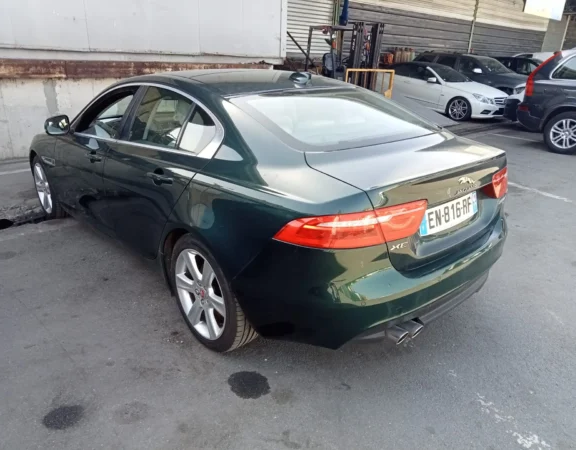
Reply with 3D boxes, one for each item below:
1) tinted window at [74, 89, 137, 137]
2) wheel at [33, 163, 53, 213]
[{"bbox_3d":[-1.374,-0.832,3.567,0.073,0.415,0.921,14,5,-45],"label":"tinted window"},{"bbox_3d":[-2.280,-0.368,4.707,0.190,0.502,0.502,-17,26,-37],"label":"wheel"}]

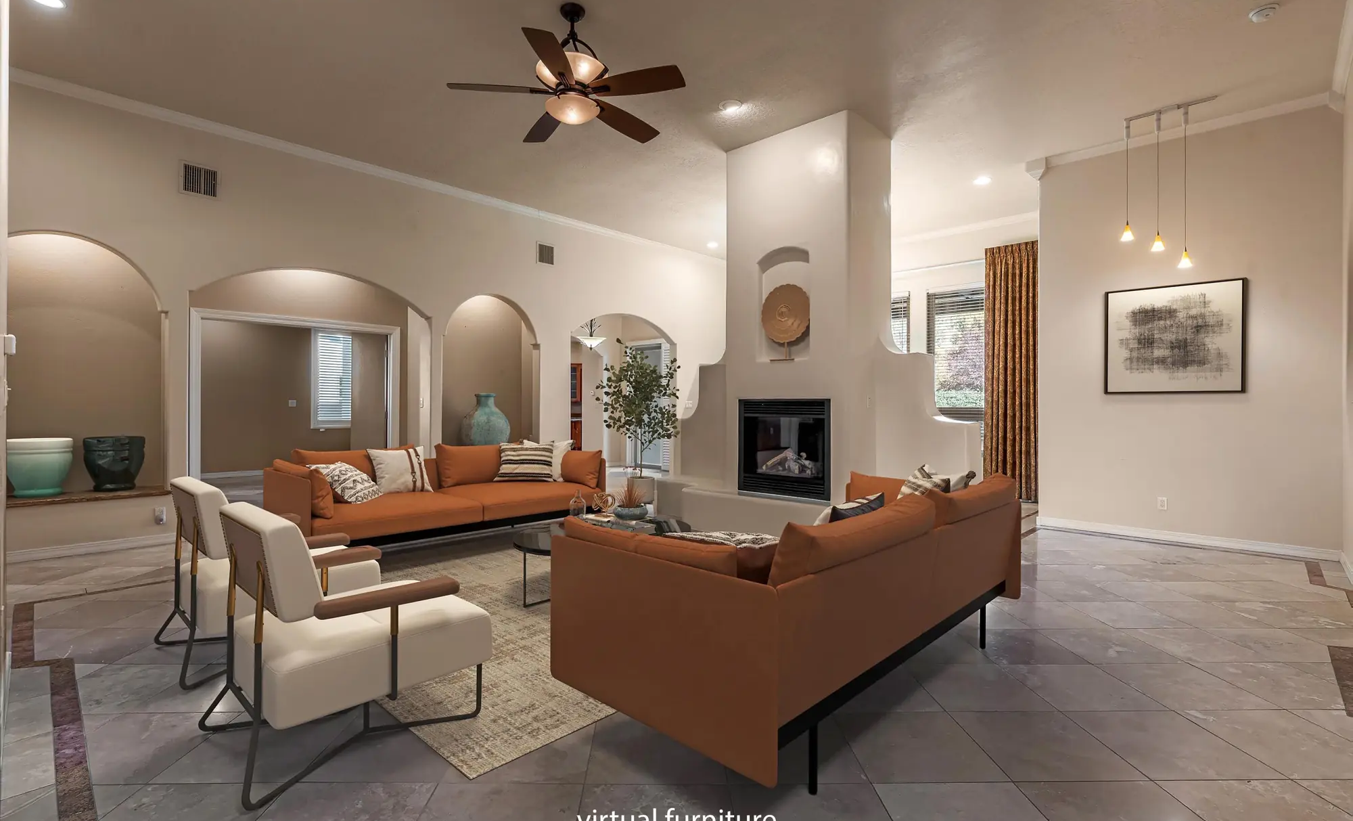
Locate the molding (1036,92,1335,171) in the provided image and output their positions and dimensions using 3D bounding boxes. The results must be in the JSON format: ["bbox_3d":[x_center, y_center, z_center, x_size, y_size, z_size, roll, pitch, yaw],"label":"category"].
[{"bbox_3d":[4.411,-2.458,5.391,2.040,0.085,0.090,0,0,42],"label":"molding"}]

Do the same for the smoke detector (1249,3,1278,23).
[{"bbox_3d":[3.684,-2.482,3.766,0.138,0.045,0.138,0,0,42],"label":"smoke detector"}]

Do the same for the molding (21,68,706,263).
[{"bbox_3d":[-2.132,-2.493,7.284,7.970,0.087,0.090,0,0,-44],"label":"molding"}]

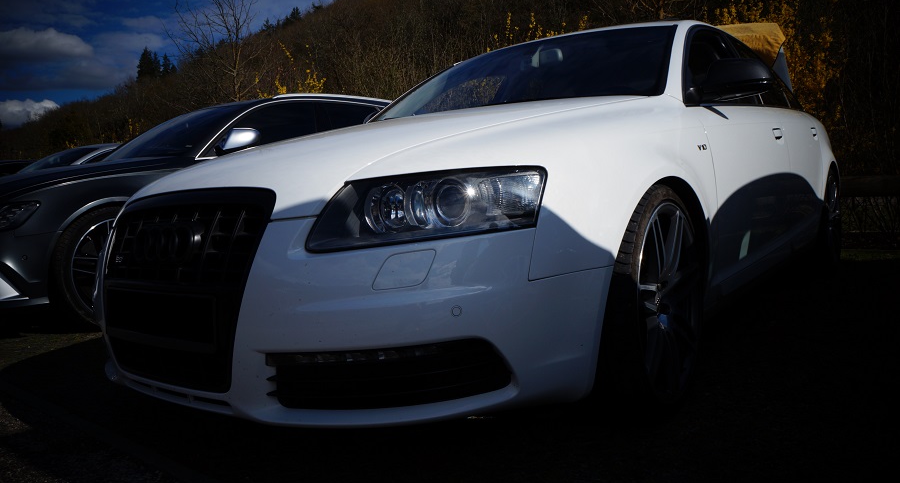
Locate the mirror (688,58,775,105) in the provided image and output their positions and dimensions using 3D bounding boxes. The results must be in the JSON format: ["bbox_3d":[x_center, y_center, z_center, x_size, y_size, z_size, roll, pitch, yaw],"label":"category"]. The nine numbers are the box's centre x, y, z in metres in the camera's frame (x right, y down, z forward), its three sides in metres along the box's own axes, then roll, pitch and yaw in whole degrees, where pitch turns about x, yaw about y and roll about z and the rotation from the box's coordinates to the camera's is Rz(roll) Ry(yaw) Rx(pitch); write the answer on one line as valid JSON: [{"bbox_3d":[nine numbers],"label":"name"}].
[{"bbox_3d":[0.937,-0.534,2.264,0.230,0.150,0.200,0,6,38],"label":"mirror"}]

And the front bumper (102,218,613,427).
[{"bbox_3d":[-0.538,0.148,1.839,1.850,0.440,0.605,0,6,38],"label":"front bumper"}]

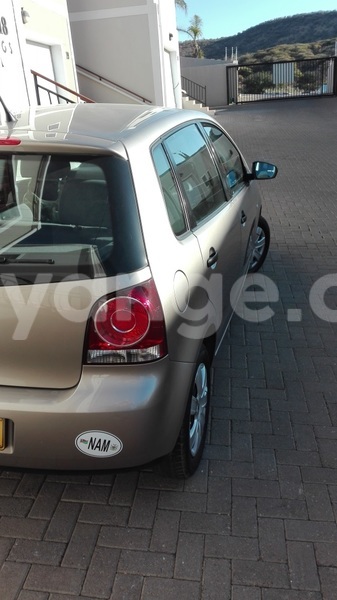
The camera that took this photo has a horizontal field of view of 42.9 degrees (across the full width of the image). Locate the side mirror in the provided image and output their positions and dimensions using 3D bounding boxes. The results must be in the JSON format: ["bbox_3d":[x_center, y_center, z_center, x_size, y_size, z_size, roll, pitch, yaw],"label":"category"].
[{"bbox_3d":[0.697,-0.935,3.100,0.200,0.135,0.110,5,25,15],"label":"side mirror"}]

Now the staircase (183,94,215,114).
[{"bbox_3d":[1.356,-9.494,20.800,1.800,1.000,1.300,1,25,8],"label":"staircase"}]

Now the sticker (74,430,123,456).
[{"bbox_3d":[-0.210,0.434,1.290,0.145,0.100,0.008,-3,24,-1],"label":"sticker"}]

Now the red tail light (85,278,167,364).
[{"bbox_3d":[-0.129,0.065,1.290,0.240,0.255,0.140,1,25,8],"label":"red tail light"}]

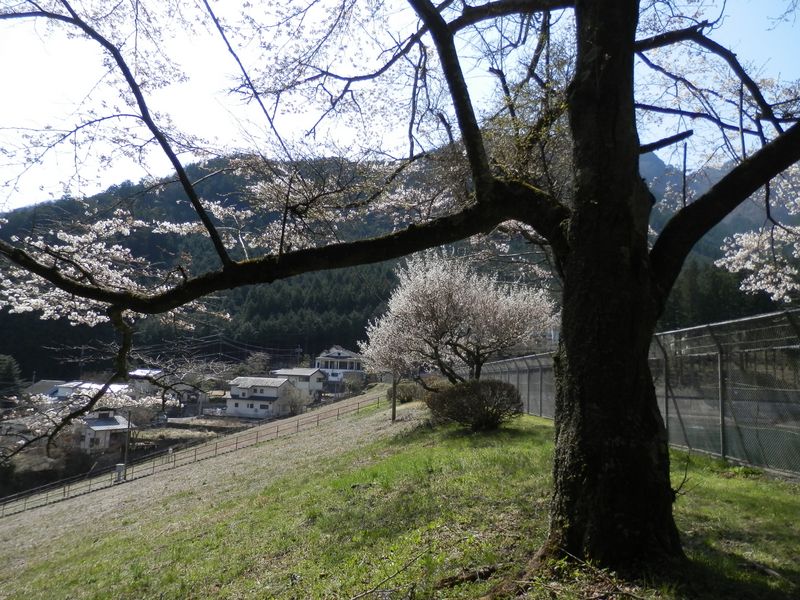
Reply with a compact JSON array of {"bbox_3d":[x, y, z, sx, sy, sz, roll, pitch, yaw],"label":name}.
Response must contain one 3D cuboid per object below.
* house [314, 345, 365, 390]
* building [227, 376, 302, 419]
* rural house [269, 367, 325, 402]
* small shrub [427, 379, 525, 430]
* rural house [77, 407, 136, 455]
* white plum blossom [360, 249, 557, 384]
[{"bbox_3d":[-13.111,15.478,133.000,11.500,10.200,9.000,1,-8,0],"label":"house"},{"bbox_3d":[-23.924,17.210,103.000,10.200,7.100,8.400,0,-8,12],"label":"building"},{"bbox_3d":[-20.845,17.487,120.000,9.400,6.900,7.400,-1,-8,16],"label":"rural house"},{"bbox_3d":[2.266,3.304,18.600,3.050,1.600,2.750,1,-8,0],"label":"small shrub"},{"bbox_3d":[-41.542,18.296,82.000,5.500,5.900,6.400,-5,-10,41],"label":"rural house"},{"bbox_3d":[2.157,1.320,21.300,6.900,5.900,6.200,1,-8,0],"label":"white plum blossom"}]

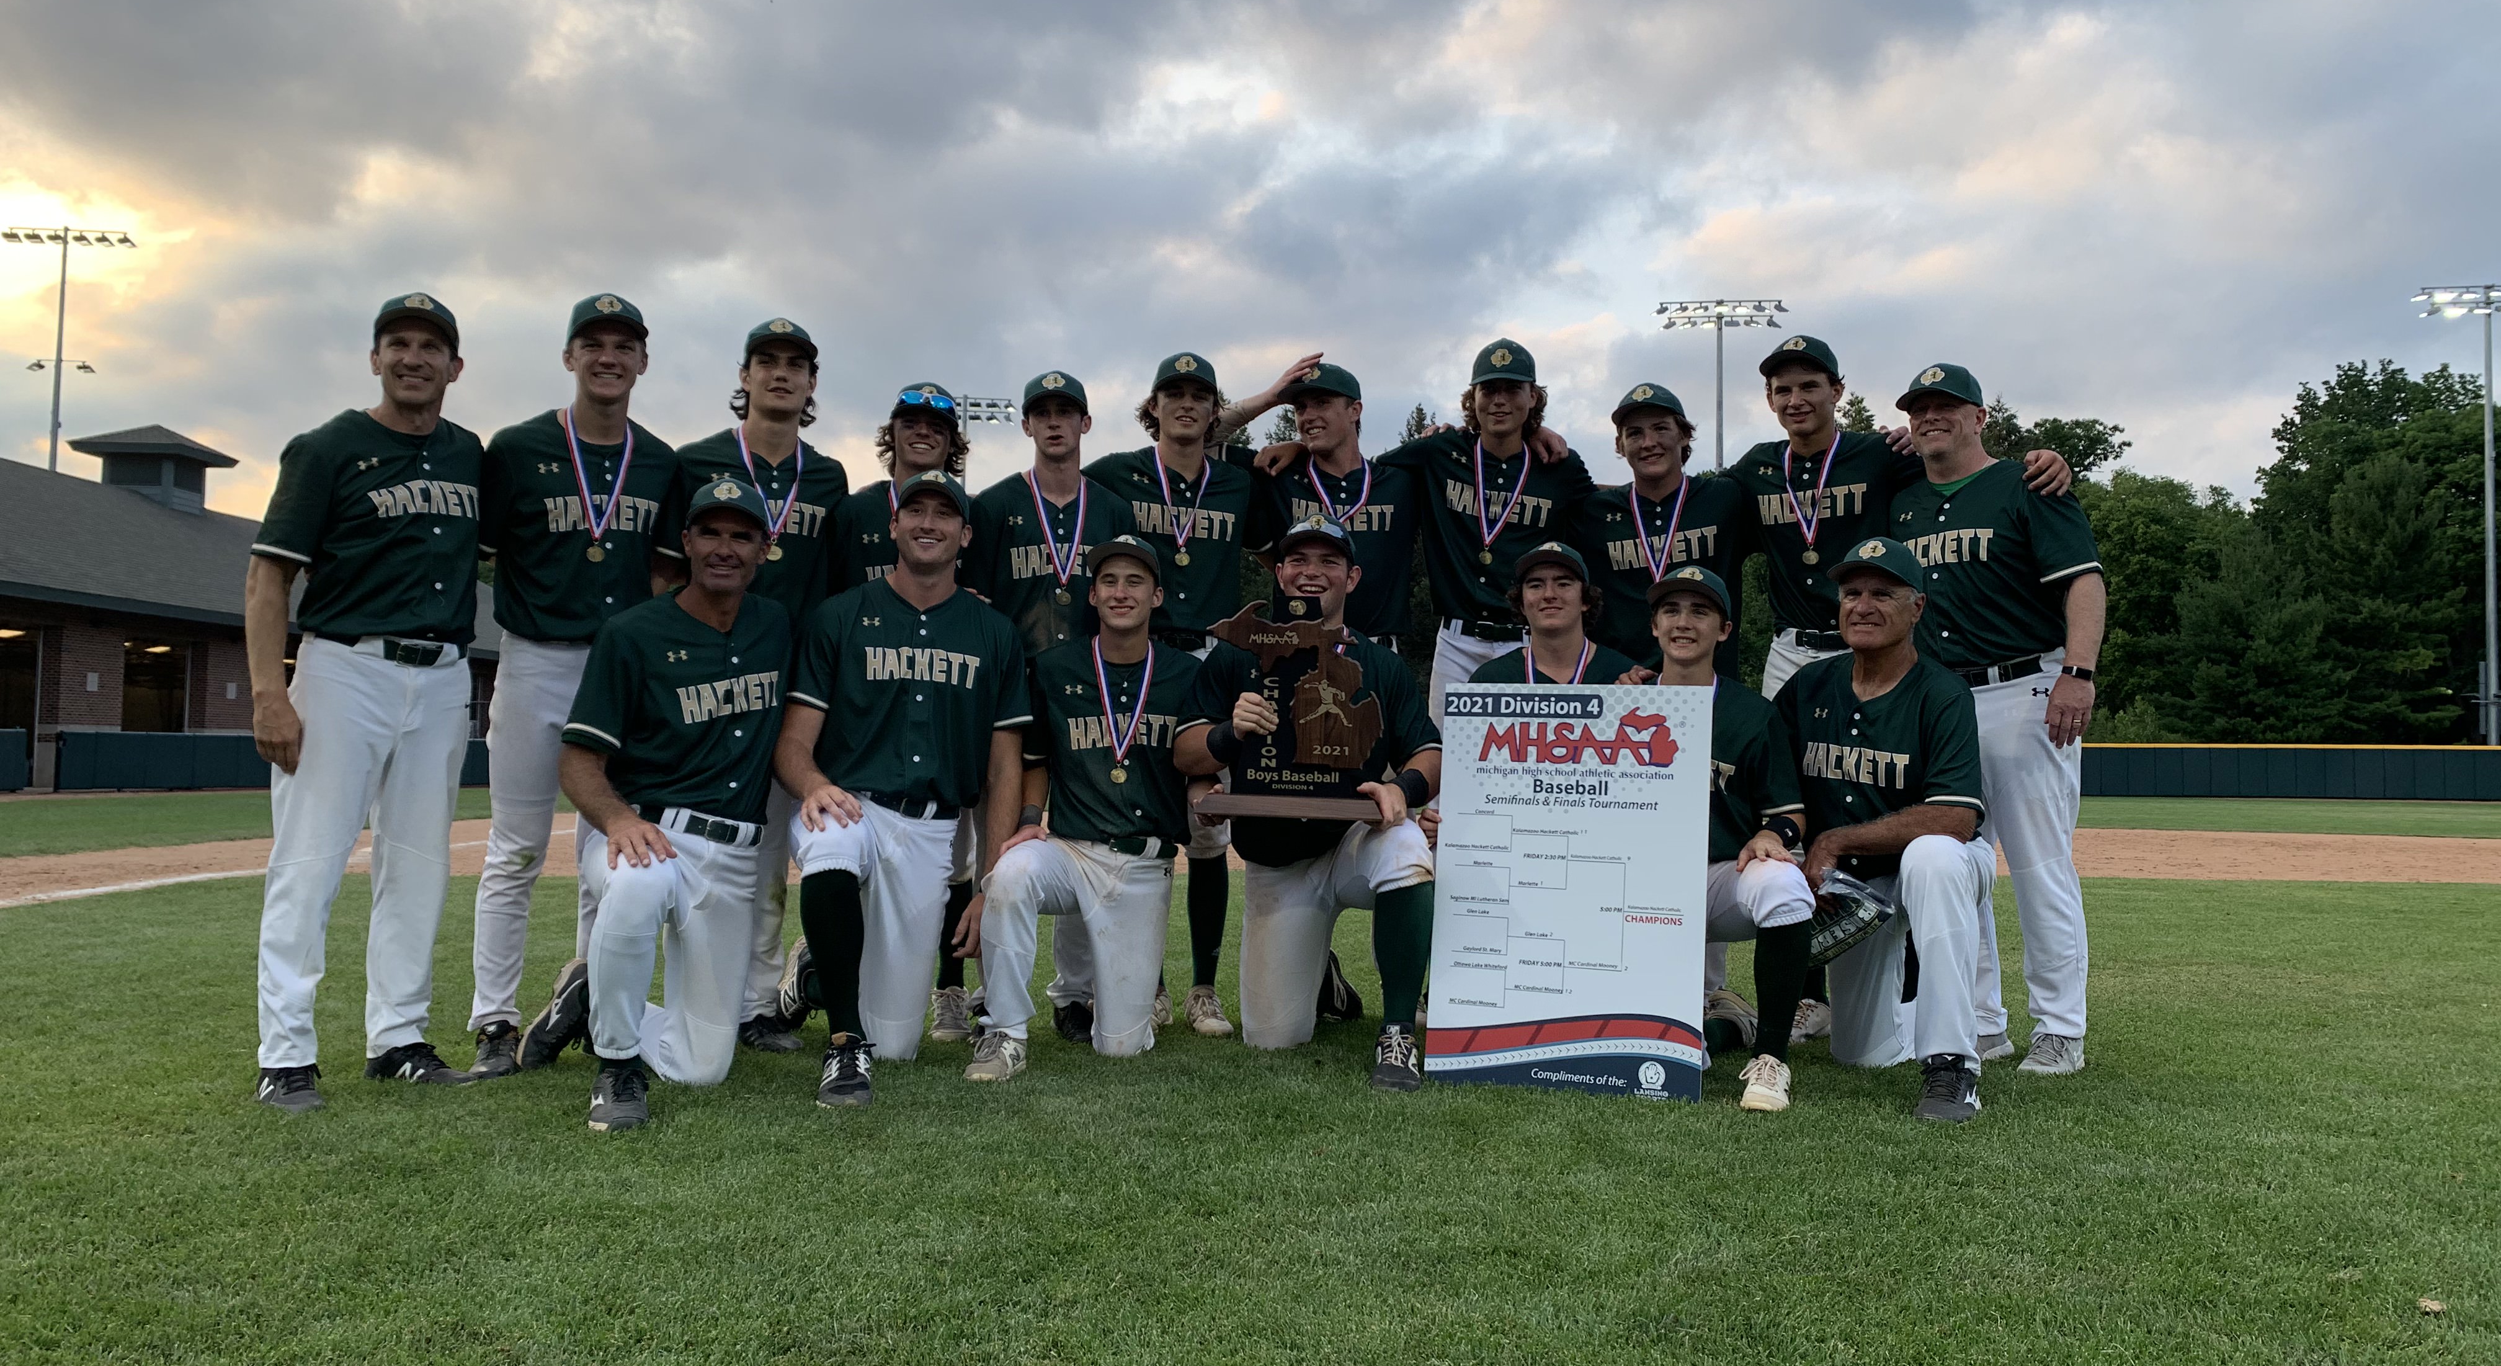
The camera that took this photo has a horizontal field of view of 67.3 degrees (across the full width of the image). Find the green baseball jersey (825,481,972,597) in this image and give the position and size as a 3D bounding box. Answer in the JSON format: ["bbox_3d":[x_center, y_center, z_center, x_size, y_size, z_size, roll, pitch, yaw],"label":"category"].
[{"bbox_3d":[-0.895,-0.259,5.020,0.500,0.620,0.270,1,-3,-12],"label":"green baseball jersey"}]

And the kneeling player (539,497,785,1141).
[{"bbox_3d":[-1.320,0.218,4.140,0.550,1.360,0.830,3,-4,-38],"label":"kneeling player"}]

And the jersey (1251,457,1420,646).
[{"bbox_3d":[0.249,-0.361,5.224,0.500,0.560,0.280,1,-3,-2],"label":"jersey"}]

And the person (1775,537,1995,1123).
[{"bbox_3d":[1.540,0.299,4.512,0.533,1.300,1.088,-1,-3,28],"label":"person"}]

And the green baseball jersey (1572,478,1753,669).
[{"bbox_3d":[1.106,-0.289,5.050,0.510,0.550,0.290,1,-3,12],"label":"green baseball jersey"}]

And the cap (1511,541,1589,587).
[{"bbox_3d":[0.717,-0.283,4.490,0.180,0.130,0.250,0,-3,16],"label":"cap"}]

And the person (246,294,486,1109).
[{"bbox_3d":[-1.965,0.006,4.200,0.520,1.780,0.400,3,-4,-38],"label":"person"}]

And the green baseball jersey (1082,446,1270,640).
[{"bbox_3d":[-0.198,-0.383,5.080,0.540,0.540,0.290,1,-3,-2],"label":"green baseball jersey"}]

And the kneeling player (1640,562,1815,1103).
[{"bbox_3d":[1.080,0.324,4.460,0.520,1.220,0.830,-1,-3,25],"label":"kneeling player"}]

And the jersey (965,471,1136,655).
[{"bbox_3d":[-0.524,-0.313,5.060,0.500,0.540,0.280,1,-3,-6],"label":"jersey"}]

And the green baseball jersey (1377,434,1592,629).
[{"bbox_3d":[0.633,-0.407,5.050,0.570,0.540,0.290,6,-3,7],"label":"green baseball jersey"}]

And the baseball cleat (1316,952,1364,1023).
[{"bbox_3d":[0.231,0.857,5.345,0.110,0.290,0.120,-22,8,43],"label":"baseball cleat"}]

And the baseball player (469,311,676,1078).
[{"bbox_3d":[-1.620,-0.012,4.535,0.540,1.860,0.360,2,-3,-20],"label":"baseball player"}]

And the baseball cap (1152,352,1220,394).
[{"bbox_3d":[-0.181,-0.857,5.187,0.180,0.140,0.270,1,-7,-3],"label":"baseball cap"}]

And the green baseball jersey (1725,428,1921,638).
[{"bbox_3d":[1.556,-0.400,5.030,0.570,0.550,0.290,0,-3,18],"label":"green baseball jersey"}]

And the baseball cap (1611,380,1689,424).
[{"bbox_3d":[1.037,-0.729,4.891,0.180,0.140,0.270,-1,-9,27],"label":"baseball cap"}]

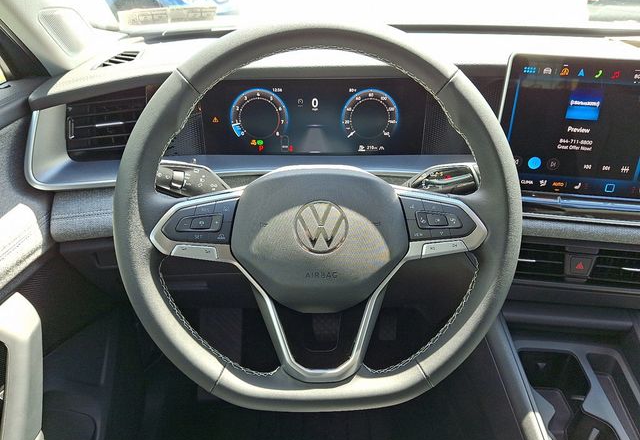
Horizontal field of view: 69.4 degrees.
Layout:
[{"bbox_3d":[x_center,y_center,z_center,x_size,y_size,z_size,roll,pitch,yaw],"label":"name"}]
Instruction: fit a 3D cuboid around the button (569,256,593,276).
[{"bbox_3d":[0.367,0.064,0.654,0.031,0.029,0.010,3,16,6],"label":"button"}]

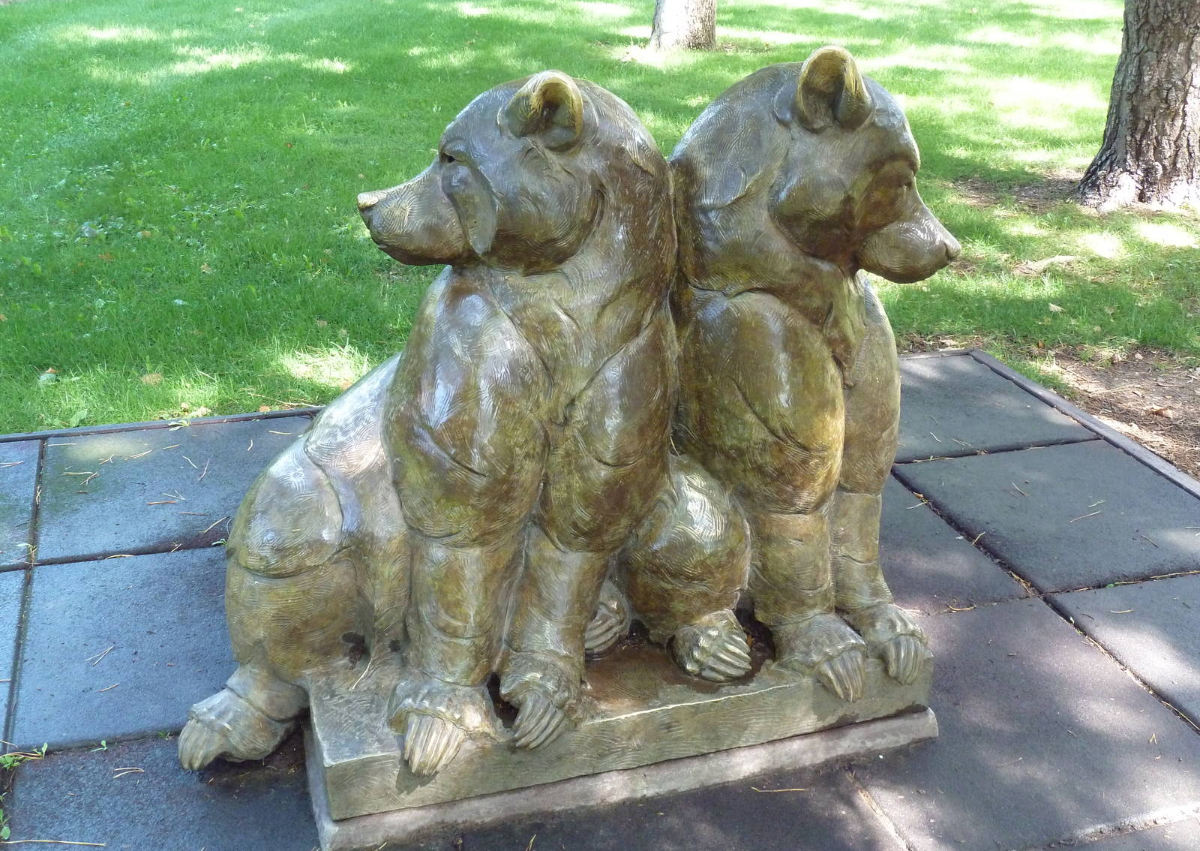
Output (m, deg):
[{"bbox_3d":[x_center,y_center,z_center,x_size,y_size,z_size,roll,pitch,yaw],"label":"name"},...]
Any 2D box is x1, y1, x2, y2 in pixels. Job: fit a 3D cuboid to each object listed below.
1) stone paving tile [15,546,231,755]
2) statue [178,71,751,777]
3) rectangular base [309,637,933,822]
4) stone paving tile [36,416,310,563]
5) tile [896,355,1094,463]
[{"bbox_3d":[-0.688,0.373,2.438,0.590,0.050,0.590,-6,25,-18],"label":"stone paving tile"},{"bbox_3d":[-0.222,-0.019,2.026,0.826,0.993,0.669,-4,24,-14],"label":"statue"},{"bbox_3d":[-0.022,0.331,2.275,0.925,0.093,0.580,-6,25,-18],"label":"rectangular base"},{"bbox_3d":[-0.878,0.138,2.956,0.590,0.050,0.590,-6,25,-18],"label":"stone paving tile"},{"bbox_3d":[0.829,-0.033,3.502,0.590,0.050,0.590,-6,25,-18],"label":"tile"}]

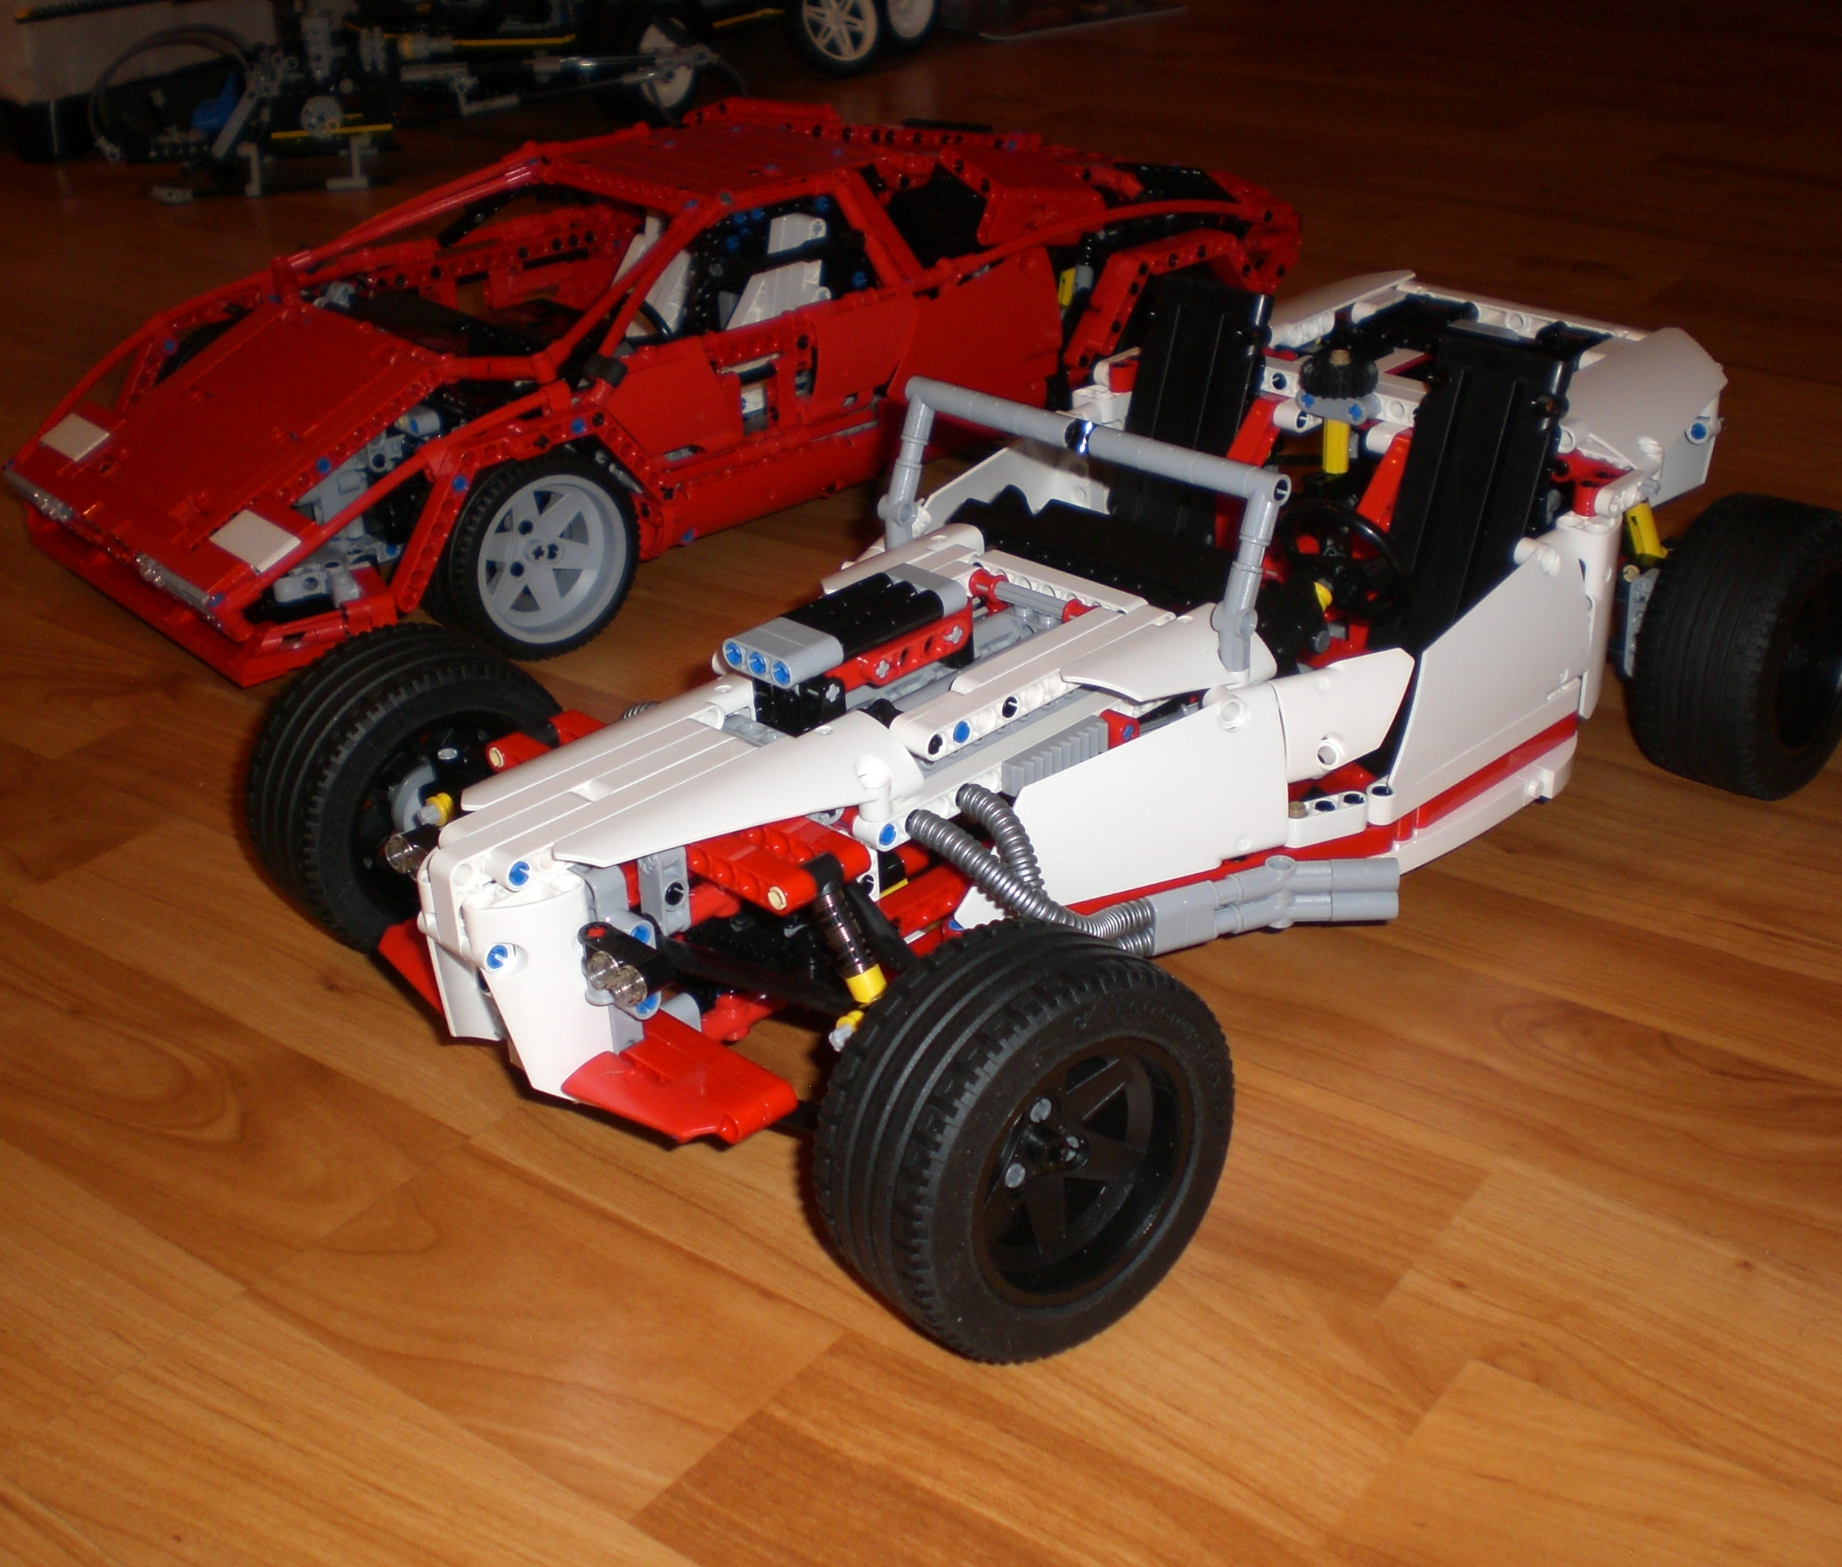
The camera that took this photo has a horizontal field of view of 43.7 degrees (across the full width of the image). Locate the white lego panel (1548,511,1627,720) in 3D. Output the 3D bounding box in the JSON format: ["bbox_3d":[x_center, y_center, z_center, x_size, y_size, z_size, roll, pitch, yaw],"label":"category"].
[{"bbox_3d":[0.168,-0.040,0.599,0.026,0.058,0.015,-26,37,-38],"label":"white lego panel"}]

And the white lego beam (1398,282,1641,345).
[{"bbox_3d":[0.185,-0.143,0.709,0.008,0.008,0.086,-27,37,-37],"label":"white lego beam"}]

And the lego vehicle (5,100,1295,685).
[{"bbox_3d":[-0.090,-0.178,0.873,0.463,0.123,0.248,-22,34,-34],"label":"lego vehicle"}]

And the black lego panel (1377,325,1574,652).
[{"bbox_3d":[0.146,-0.071,0.611,0.039,0.089,0.010,24,20,39],"label":"black lego panel"}]

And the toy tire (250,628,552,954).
[{"bbox_3d":[-0.128,0.003,0.587,0.082,0.082,0.038,-24,36,-36],"label":"toy tire"}]

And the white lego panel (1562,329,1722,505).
[{"bbox_3d":[0.202,-0.101,0.638,0.064,0.034,0.030,-26,36,-38],"label":"white lego panel"}]

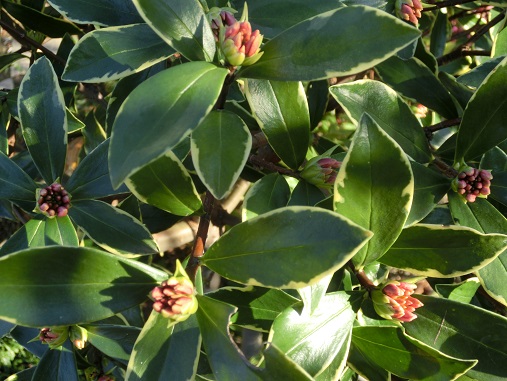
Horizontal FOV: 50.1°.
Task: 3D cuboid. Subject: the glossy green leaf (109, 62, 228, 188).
[{"bbox_3d":[-0.047,-0.036,0.300,0.041,0.016,0.092,40,75,14],"label":"glossy green leaf"}]

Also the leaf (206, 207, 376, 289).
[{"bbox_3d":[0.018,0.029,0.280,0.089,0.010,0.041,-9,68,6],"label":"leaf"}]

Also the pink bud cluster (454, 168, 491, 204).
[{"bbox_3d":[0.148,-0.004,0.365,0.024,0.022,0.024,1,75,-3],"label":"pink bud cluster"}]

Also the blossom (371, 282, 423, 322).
[{"bbox_3d":[0.092,0.071,0.345,0.030,0.025,0.025,11,7,38],"label":"blossom"}]

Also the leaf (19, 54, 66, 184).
[{"bbox_3d":[-0.134,-0.044,0.345,0.030,0.009,0.084,-6,82,-1],"label":"leaf"}]

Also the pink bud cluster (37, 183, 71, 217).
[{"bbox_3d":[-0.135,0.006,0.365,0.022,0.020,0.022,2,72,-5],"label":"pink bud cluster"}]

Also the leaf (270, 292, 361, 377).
[{"bbox_3d":[0.039,0.098,0.360,0.073,0.014,0.046,-39,68,-6],"label":"leaf"}]

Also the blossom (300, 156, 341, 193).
[{"bbox_3d":[0.041,-0.009,0.330,0.026,0.021,0.021,3,2,30],"label":"blossom"}]

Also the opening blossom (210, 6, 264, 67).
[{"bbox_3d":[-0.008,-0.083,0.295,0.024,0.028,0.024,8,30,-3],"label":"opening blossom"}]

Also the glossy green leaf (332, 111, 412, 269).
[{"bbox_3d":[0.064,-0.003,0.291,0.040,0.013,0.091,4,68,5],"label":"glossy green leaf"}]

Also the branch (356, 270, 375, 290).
[{"bbox_3d":[0.060,0.048,0.290,0.005,0.005,0.014,-14,51,-37],"label":"branch"}]

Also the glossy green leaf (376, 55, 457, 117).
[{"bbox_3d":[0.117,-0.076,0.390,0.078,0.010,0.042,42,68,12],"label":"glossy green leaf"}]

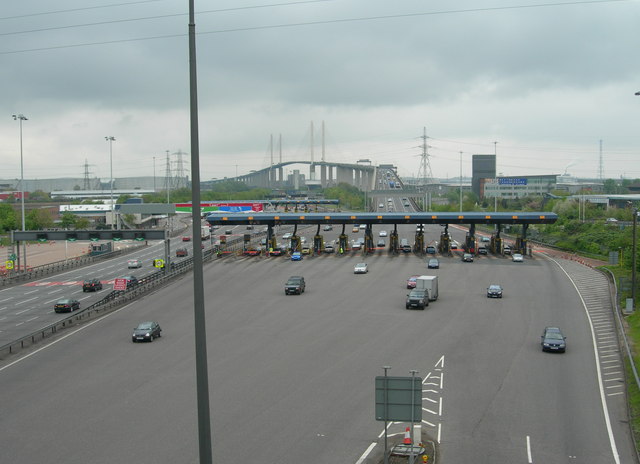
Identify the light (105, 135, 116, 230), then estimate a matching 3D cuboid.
[{"bbox_3d":[-42.077,-7.391,153.287,2.200,23.600,2.000,-1,4,0],"label":"light"}]

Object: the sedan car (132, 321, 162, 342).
[{"bbox_3d":[-15.866,9.112,69.749,1.680,1.450,3.900,0,4,3],"label":"sedan car"}]

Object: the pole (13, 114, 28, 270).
[{"bbox_3d":[-45.970,-5.615,117.275,2.300,24.800,2.000,-1,4,0],"label":"pole"}]

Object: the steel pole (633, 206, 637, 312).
[{"bbox_3d":[31.355,2.739,75.500,0.360,10.200,0.360,-1,4,0],"label":"steel pole"}]

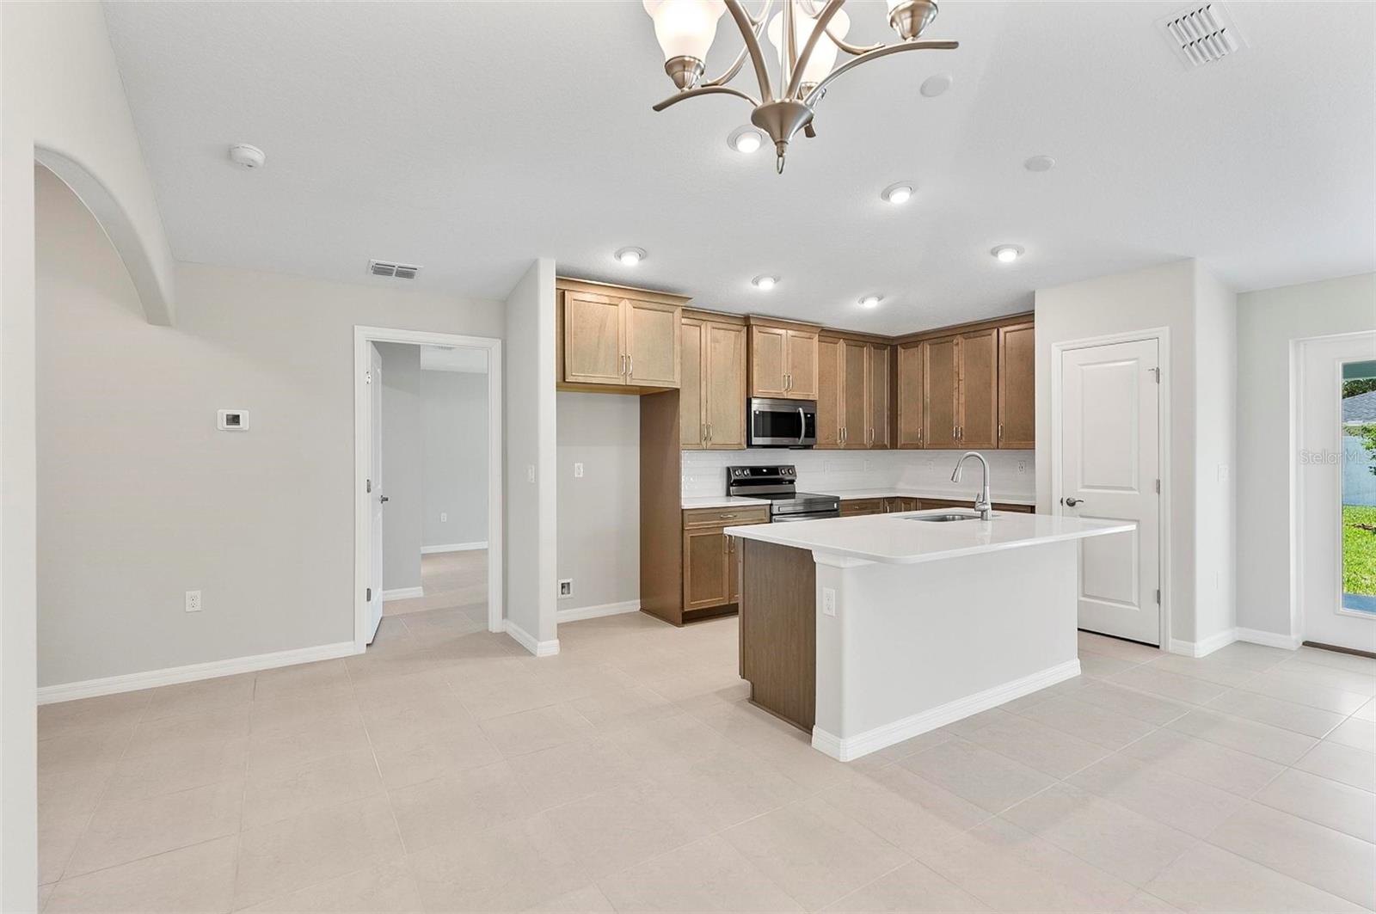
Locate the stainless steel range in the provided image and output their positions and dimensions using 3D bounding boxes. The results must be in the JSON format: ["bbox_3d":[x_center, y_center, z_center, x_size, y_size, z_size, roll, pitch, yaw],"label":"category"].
[{"bbox_3d":[0.853,0.681,5.450,0.775,1.188,0.654,0,0,-32],"label":"stainless steel range"}]

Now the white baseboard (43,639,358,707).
[{"bbox_3d":[-2.773,1.237,3.543,1.525,0.087,0.015,0,0,-32],"label":"white baseboard"}]

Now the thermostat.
[{"bbox_3d":[-2.684,-0.214,3.606,0.151,0.117,0.027,0,0,-32],"label":"thermostat"}]

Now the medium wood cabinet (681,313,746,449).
[{"bbox_3d":[0.069,-0.612,5.156,0.801,1.098,0.355,0,0,-32],"label":"medium wood cabinet"}]

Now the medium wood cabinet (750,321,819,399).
[{"bbox_3d":[0.756,-0.840,5.549,0.778,0.654,0.426,0,0,-32],"label":"medium wood cabinet"}]

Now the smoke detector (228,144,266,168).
[{"bbox_3d":[-1.930,-1.320,2.675,0.137,0.046,0.137,0,-10,-32],"label":"smoke detector"}]

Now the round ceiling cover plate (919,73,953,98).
[{"bbox_3d":[1.158,-1.720,2.840,0.145,0.015,0.145,-6,-10,-1],"label":"round ceiling cover plate"}]

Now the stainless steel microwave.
[{"bbox_3d":[0.753,-0.284,5.541,0.763,0.433,0.426,0,0,-32],"label":"stainless steel microwave"}]

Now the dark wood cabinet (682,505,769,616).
[{"bbox_3d":[0.171,0.833,5.079,0.865,0.878,0.610,0,0,-32],"label":"dark wood cabinet"}]

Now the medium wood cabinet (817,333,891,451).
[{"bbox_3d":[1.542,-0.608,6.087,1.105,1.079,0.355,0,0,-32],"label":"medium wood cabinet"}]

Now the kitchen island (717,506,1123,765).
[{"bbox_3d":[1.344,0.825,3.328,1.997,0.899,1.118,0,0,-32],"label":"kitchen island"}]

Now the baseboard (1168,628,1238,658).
[{"bbox_3d":[3.456,1.219,4.077,0.700,0.089,0.152,0,0,-32],"label":"baseboard"}]

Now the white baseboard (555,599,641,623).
[{"bbox_3d":[-0.791,1.234,4.813,0.963,0.087,0.015,0,0,-32],"label":"white baseboard"}]

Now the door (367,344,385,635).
[{"bbox_3d":[-2.308,0.250,4.494,0.040,2.035,0.762,0,0,-22],"label":"door"}]

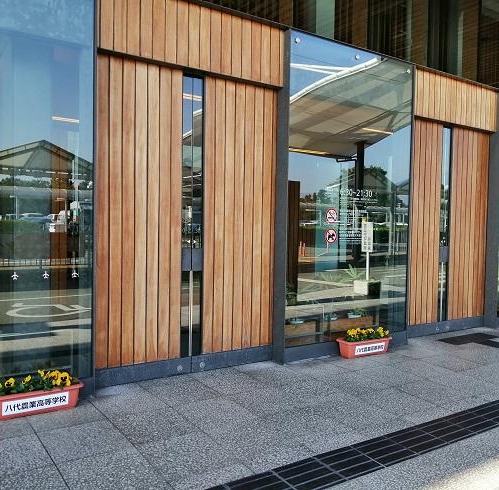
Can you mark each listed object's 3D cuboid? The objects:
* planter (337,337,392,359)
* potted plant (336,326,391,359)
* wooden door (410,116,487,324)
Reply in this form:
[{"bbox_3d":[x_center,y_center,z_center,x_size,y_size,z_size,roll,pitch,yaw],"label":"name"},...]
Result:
[{"bbox_3d":[1.244,1.103,5.325,0.640,0.175,0.210,0,2,-33],"label":"planter"},{"bbox_3d":[1.245,1.048,5.324,0.640,0.285,0.210,0,2,-33],"label":"potted plant"},{"bbox_3d":[2.684,-0.261,6.591,1.630,2.601,0.090,0,2,-33],"label":"wooden door"}]

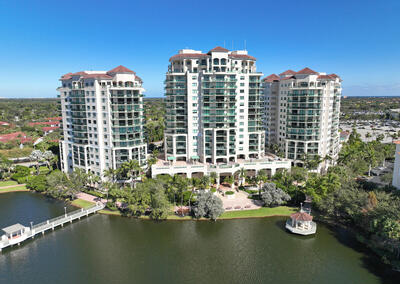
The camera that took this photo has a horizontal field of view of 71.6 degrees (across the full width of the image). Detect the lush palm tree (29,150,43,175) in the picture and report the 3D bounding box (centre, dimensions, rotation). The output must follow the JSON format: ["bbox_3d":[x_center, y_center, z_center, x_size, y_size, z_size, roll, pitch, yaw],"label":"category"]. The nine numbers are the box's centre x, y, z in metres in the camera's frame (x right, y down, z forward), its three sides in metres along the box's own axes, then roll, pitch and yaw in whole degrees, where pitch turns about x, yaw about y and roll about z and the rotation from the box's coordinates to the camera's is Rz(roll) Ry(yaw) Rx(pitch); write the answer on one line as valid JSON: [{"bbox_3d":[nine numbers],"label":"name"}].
[{"bbox_3d":[-80.620,10.380,136.110,6.530,12.040,6.530,0,9,0],"label":"lush palm tree"}]

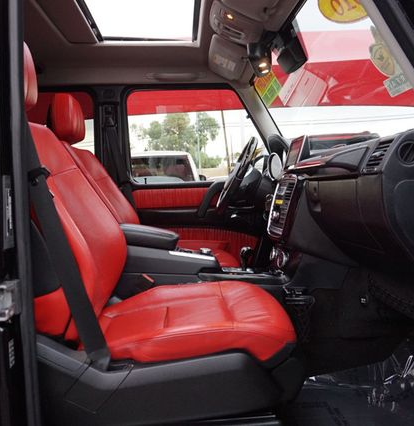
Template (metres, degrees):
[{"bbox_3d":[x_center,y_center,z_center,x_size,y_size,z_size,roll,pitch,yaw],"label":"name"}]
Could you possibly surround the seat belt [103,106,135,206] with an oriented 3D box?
[{"bbox_3d":[-0.474,-0.307,2.307,0.165,0.549,0.080,-2,5,-3],"label":"seat belt"}]

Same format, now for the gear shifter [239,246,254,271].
[{"bbox_3d":[0.157,0.182,1.740,0.057,0.100,0.060,-2,5,-4],"label":"gear shifter"}]

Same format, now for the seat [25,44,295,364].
[{"bbox_3d":[-0.235,-0.078,1.336,0.900,0.895,0.540,-2,5,-4],"label":"seat"}]

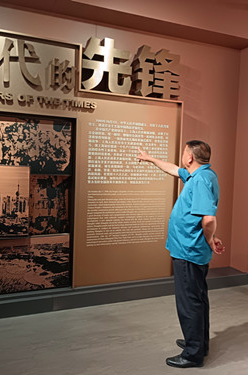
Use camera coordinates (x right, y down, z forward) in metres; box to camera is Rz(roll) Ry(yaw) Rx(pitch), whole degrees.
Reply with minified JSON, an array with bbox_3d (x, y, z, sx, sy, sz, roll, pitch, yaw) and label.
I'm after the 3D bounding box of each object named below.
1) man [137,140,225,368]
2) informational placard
[{"bbox_3d":[0.470,0.488,2.783,0.700,1.700,0.560,3,4,24],"label":"man"},{"bbox_3d":[0.052,0.061,3.973,1.246,2.054,0.070,0,3,-23],"label":"informational placard"}]

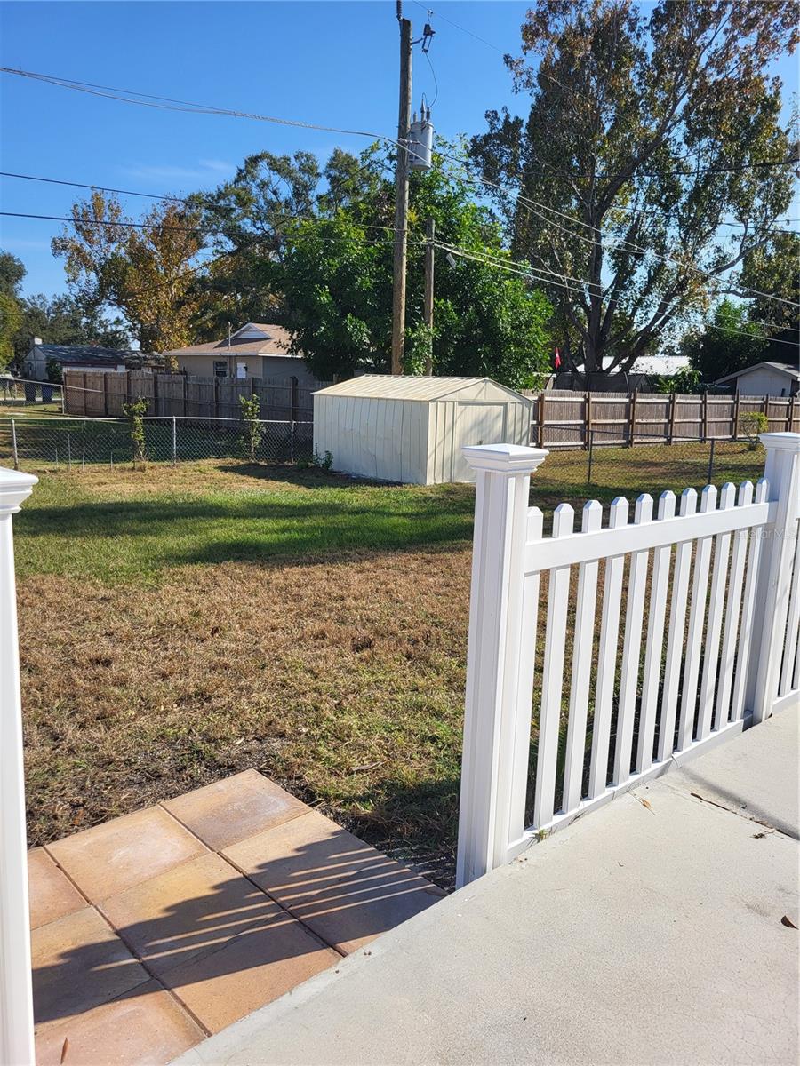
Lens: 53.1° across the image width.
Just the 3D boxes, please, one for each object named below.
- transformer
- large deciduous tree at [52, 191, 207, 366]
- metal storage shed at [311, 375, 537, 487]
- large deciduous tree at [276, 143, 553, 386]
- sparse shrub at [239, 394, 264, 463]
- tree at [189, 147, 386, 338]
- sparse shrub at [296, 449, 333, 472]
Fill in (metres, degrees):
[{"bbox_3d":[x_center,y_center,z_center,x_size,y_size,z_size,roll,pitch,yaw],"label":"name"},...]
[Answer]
[{"bbox_3d":[0.563,-9.777,19.902,0.596,1.374,0.600,2,10,0],"label":"transformer"},{"bbox_3d":[-14.904,-12.828,44.539,8.547,11.574,8.120,2,10,0],"label":"large deciduous tree"},{"bbox_3d":[0.437,-2.409,17.936,3.099,2.141,4.016,-6,13,-40],"label":"metal storage shed"},{"bbox_3d":[0.294,-7.419,25.092,8.627,8.910,7.764,2,10,0],"label":"large deciduous tree"},{"bbox_3d":[-3.584,-2.525,19.291,0.604,1.626,0.543,2,10,0],"label":"sparse shrub"},{"bbox_3d":[-5.879,-12.797,41.444,10.679,13.199,9.611,2,10,0],"label":"tree"},{"bbox_3d":[-1.911,-1.695,18.167,0.836,0.496,0.550,2,10,0],"label":"sparse shrub"}]

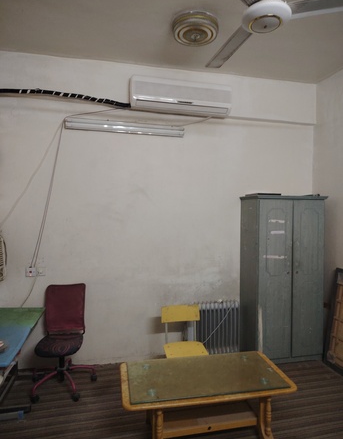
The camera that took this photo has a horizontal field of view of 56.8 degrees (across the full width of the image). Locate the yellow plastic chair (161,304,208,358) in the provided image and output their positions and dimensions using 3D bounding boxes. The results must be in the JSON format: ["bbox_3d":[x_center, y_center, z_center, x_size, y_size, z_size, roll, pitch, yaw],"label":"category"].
[{"bbox_3d":[0.134,1.146,2.671,0.395,0.765,0.450,1,0,-12],"label":"yellow plastic chair"}]

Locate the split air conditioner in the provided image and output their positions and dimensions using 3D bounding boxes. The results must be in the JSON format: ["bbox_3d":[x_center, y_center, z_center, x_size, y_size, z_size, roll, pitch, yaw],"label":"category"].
[{"bbox_3d":[0.104,-1.260,3.345,1.040,0.324,0.215,1,0,-12],"label":"split air conditioner"}]

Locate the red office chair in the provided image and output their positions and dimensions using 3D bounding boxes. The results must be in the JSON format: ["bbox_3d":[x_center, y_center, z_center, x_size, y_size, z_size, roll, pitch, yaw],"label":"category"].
[{"bbox_3d":[-0.956,1.069,2.865,0.570,0.890,0.540,1,0,-12],"label":"red office chair"}]

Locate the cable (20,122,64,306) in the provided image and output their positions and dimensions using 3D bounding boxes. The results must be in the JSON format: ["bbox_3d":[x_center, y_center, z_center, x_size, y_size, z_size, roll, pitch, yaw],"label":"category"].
[{"bbox_3d":[-1.290,-0.073,3.182,0.387,1.855,0.040,1,0,-12],"label":"cable"}]

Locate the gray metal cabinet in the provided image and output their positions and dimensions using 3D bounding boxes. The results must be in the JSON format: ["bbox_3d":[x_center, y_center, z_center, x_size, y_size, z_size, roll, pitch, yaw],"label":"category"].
[{"bbox_3d":[1.268,0.648,3.589,0.830,1.795,0.440,1,0,-12],"label":"gray metal cabinet"}]

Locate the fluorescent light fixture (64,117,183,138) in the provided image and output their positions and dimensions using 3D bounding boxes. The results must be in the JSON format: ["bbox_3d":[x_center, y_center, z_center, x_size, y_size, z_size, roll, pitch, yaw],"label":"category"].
[{"bbox_3d":[-0.471,-0.958,3.337,1.230,0.110,0.075,1,0,-12],"label":"fluorescent light fixture"}]

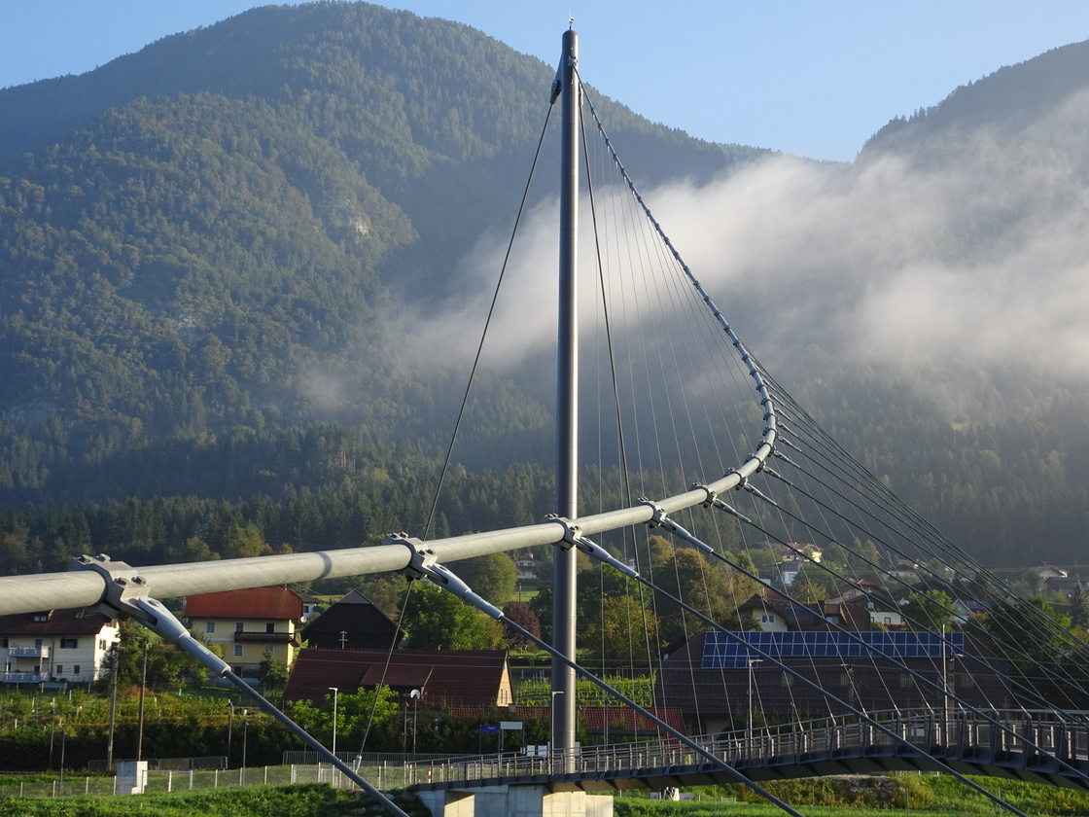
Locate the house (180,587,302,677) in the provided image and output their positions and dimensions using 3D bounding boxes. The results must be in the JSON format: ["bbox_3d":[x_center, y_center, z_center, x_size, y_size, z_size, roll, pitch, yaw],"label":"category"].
[{"bbox_3d":[-36.574,27.628,231.499,13.860,11.100,10.800,1,-10,-4],"label":"house"}]

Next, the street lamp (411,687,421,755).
[{"bbox_3d":[-9.018,22.282,132.036,0.650,5.200,0.500,1,-10,0],"label":"street lamp"}]

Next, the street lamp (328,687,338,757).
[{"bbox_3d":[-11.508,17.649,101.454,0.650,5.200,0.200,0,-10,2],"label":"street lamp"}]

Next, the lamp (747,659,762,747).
[{"bbox_3d":[9.126,13.055,81.277,0.700,4.300,0.200,4,-11,-18],"label":"lamp"}]

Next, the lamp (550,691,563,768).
[{"bbox_3d":[0.689,16.874,98.027,0.700,4.300,0.200,6,-11,-25],"label":"lamp"}]

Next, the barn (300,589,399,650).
[{"bbox_3d":[-22.318,26.500,217.731,11.700,10.300,14.000,2,-11,-6],"label":"barn"}]

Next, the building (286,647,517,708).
[{"bbox_3d":[-13.493,27.535,179.973,20.320,9.140,12.340,-1,-10,7],"label":"building"}]

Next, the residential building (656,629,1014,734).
[{"bbox_3d":[26.580,26.003,172.338,31.400,11.350,16.200,-1,-11,12],"label":"residential building"}]

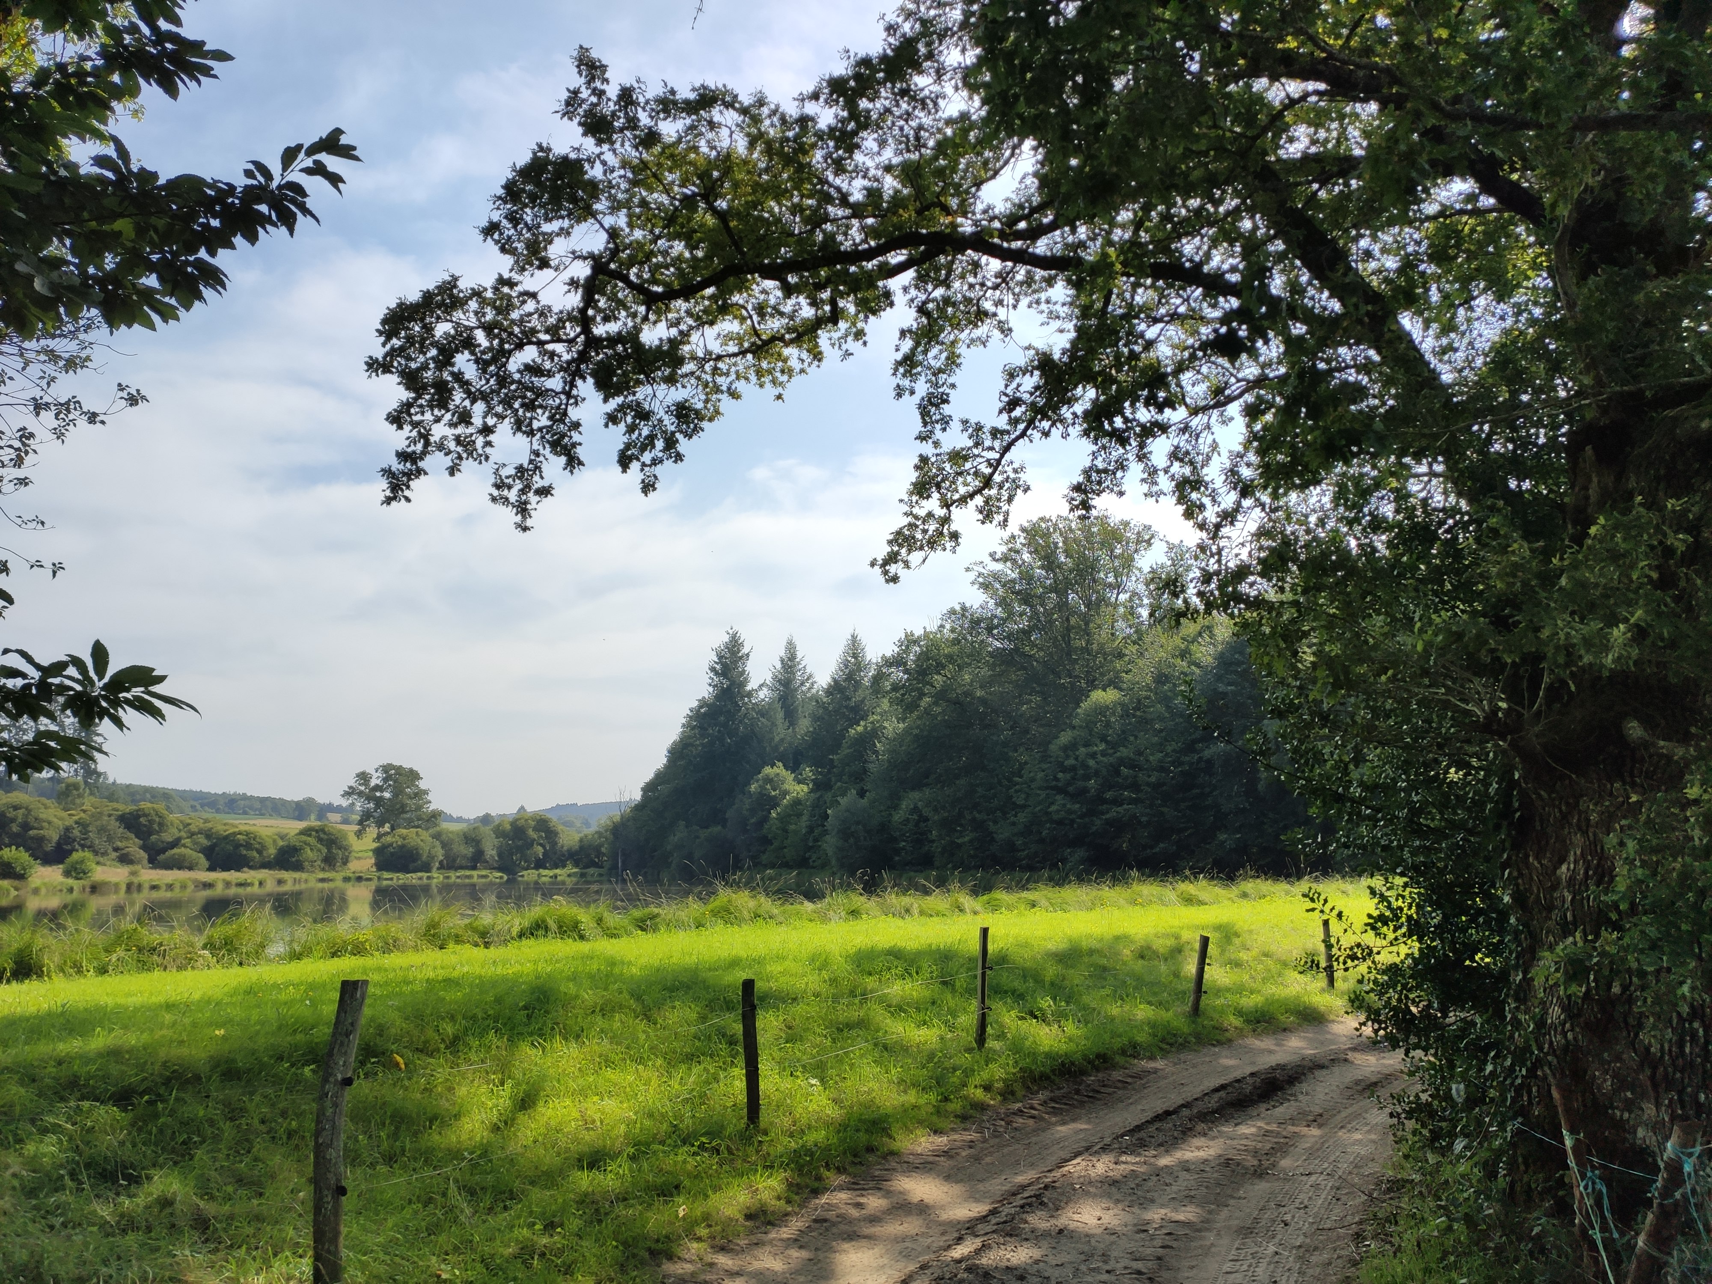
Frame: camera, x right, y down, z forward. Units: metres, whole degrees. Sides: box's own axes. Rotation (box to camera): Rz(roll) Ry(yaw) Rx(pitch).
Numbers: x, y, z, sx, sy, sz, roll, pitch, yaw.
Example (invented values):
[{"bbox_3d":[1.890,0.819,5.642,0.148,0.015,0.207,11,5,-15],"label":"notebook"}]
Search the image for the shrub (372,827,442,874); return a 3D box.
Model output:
[{"bbox_3d":[-36.991,17.299,106.300,5.413,3.711,4.872,3,-10,-19],"label":"shrub"}]

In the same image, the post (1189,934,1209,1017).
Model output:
[{"bbox_3d":[4.303,4.175,16.079,0.110,0.998,0.110,7,-10,17],"label":"post"}]

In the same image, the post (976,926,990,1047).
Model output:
[{"bbox_3d":[1.175,3.202,11.889,0.080,1.099,0.080,2,-9,6],"label":"post"}]

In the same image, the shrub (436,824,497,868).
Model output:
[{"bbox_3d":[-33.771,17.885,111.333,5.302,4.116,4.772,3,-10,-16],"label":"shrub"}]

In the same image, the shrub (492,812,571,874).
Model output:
[{"bbox_3d":[-26.989,16.832,107.406,6.259,5.022,5.633,2,-10,-14],"label":"shrub"}]

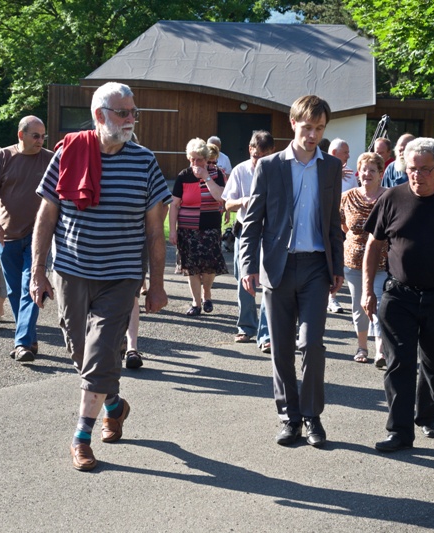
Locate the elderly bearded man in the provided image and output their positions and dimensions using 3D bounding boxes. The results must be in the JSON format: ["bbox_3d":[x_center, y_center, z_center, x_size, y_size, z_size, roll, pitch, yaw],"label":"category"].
[{"bbox_3d":[-0.591,0.024,6.450,0.680,1.850,0.800,1,6,-8],"label":"elderly bearded man"}]

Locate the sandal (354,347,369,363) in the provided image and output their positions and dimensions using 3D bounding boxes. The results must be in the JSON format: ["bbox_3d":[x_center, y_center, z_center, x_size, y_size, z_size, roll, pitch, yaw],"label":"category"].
[{"bbox_3d":[1.070,0.650,9.700,0.100,0.090,0.250,3,6,13],"label":"sandal"}]

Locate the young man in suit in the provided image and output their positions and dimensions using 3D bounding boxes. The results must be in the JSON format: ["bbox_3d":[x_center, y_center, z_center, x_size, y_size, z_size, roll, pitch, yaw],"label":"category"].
[{"bbox_3d":[0.375,0.016,6.800,0.540,1.830,0.480,1,5,-7],"label":"young man in suit"}]

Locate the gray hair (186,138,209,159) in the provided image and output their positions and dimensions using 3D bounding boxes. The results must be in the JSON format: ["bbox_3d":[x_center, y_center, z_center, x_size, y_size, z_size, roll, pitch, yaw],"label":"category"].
[{"bbox_3d":[-0.175,-1.067,11.850,0.210,0.180,0.220,3,6,9],"label":"gray hair"}]

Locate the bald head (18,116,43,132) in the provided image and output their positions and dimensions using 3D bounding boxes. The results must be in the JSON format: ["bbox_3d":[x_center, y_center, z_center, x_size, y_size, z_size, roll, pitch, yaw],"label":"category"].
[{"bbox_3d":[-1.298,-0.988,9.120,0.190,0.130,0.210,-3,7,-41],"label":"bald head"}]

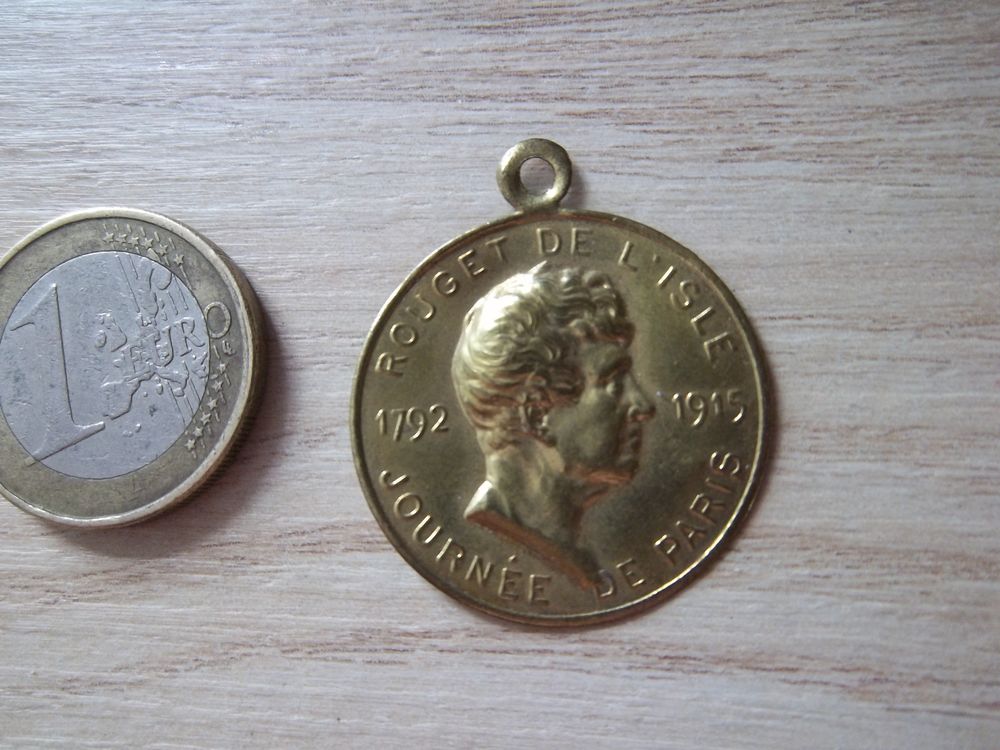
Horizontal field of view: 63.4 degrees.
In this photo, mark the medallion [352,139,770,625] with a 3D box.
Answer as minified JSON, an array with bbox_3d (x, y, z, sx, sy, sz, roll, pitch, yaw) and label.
[{"bbox_3d":[0.003,0.000,0.055,0.028,0.002,0.033,-7,83,7],"label":"medallion"}]

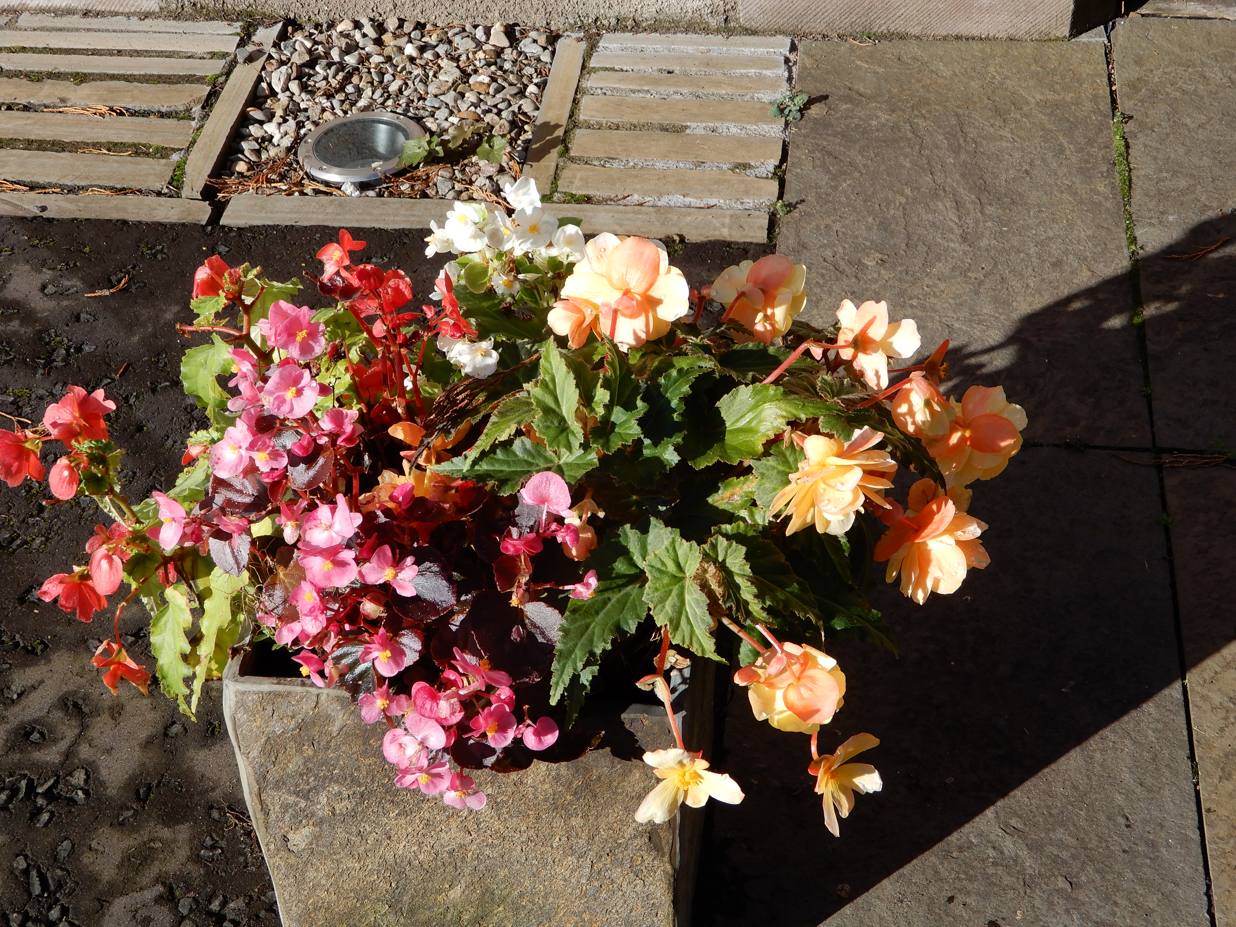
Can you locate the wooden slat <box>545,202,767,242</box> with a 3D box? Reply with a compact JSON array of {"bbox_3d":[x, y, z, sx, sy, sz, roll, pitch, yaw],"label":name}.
[{"bbox_3d":[0.044,-0.307,2.384,0.311,0.035,0.063,4,46,6],"label":"wooden slat"}]

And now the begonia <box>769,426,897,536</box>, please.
[{"bbox_3d":[0.143,0.012,1.192,0.083,0.072,0.055,0,20,-19],"label":"begonia"}]

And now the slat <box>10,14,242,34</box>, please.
[{"bbox_3d":[-0.706,-0.621,2.581,0.336,0.030,0.035,4,46,7],"label":"slat"}]

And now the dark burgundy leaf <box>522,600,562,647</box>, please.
[{"bbox_3d":[-0.049,0.106,1.178,0.025,0.010,0.037,-40,74,10],"label":"dark burgundy leaf"}]

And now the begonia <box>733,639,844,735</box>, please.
[{"bbox_3d":[0.117,0.152,1.217,0.075,0.058,0.065,-2,69,9],"label":"begonia"}]

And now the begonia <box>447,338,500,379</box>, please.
[{"bbox_3d":[-0.102,-0.075,1.267,0.036,0.022,0.030,0,69,-6],"label":"begonia"}]

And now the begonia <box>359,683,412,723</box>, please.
[{"bbox_3d":[-0.164,0.168,1.250,0.037,0.032,0.017,-15,9,-9],"label":"begonia"}]

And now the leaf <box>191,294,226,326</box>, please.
[{"bbox_3d":[-0.306,-0.114,1.331,0.028,0.012,0.026,13,63,17],"label":"leaf"}]

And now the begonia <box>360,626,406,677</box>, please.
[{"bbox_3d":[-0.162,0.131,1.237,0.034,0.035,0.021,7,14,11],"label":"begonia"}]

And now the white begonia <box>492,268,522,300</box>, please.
[{"bbox_3d":[-0.092,-0.148,1.480,0.026,0.025,0.014,-8,14,-3],"label":"white begonia"}]

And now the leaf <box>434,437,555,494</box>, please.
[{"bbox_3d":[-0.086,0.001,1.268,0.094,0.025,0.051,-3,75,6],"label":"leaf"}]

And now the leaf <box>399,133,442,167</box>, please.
[{"bbox_3d":[-0.277,-0.436,2.490,0.060,0.032,0.050,-10,46,-4],"label":"leaf"}]

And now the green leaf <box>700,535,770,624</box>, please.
[{"bbox_3d":[0.080,0.079,1.212,0.045,0.027,0.062,-12,67,-18],"label":"green leaf"}]

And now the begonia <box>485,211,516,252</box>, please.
[{"bbox_3d":[-0.091,-0.178,1.369,0.022,0.030,0.026,11,45,32],"label":"begonia"}]

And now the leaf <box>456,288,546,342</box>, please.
[{"bbox_3d":[-0.097,-0.124,1.480,0.085,0.035,0.065,-9,46,-3],"label":"leaf"}]

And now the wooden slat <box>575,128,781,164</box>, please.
[{"bbox_3d":[0.084,-0.429,2.501,0.290,0.035,0.059,4,46,6],"label":"wooden slat"}]

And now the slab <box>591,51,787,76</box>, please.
[{"bbox_3d":[0.104,-0.589,2.665,0.290,0.025,0.042,3,45,7],"label":"slab"}]

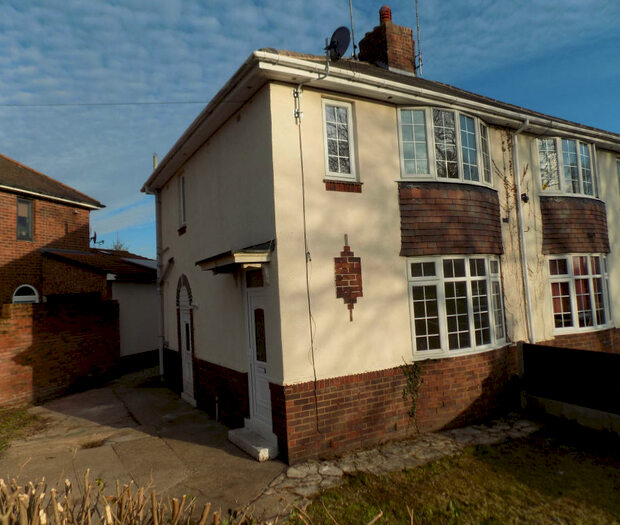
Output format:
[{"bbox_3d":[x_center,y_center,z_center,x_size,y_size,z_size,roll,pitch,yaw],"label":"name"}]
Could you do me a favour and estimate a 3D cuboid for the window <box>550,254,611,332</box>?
[{"bbox_3d":[5.708,0.637,9.599,2.206,1.616,0.325,-1,-4,-30],"label":"window"}]

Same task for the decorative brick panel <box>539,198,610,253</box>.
[{"bbox_3d":[5.568,-0.743,9.480,2.458,1.127,0.275,-1,-4,-31],"label":"decorative brick panel"}]

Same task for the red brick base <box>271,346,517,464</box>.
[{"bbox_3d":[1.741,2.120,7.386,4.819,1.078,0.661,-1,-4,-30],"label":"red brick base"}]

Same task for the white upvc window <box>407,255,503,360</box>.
[{"bbox_3d":[2.612,0.705,7.814,2.318,1.647,0.346,-1,-4,-30],"label":"white upvc window"}]

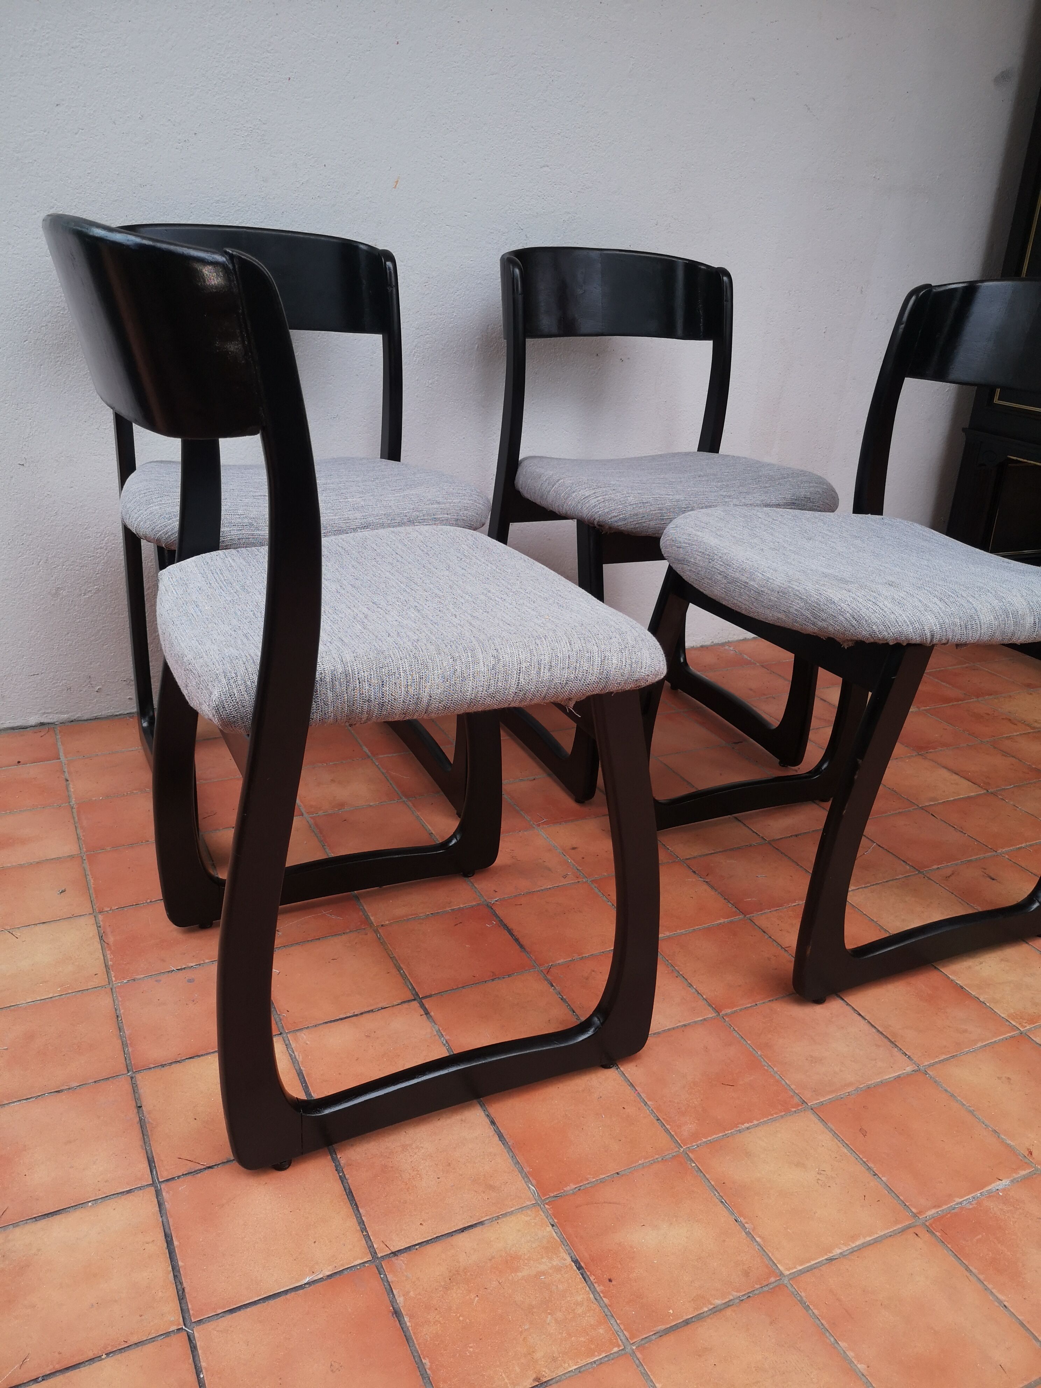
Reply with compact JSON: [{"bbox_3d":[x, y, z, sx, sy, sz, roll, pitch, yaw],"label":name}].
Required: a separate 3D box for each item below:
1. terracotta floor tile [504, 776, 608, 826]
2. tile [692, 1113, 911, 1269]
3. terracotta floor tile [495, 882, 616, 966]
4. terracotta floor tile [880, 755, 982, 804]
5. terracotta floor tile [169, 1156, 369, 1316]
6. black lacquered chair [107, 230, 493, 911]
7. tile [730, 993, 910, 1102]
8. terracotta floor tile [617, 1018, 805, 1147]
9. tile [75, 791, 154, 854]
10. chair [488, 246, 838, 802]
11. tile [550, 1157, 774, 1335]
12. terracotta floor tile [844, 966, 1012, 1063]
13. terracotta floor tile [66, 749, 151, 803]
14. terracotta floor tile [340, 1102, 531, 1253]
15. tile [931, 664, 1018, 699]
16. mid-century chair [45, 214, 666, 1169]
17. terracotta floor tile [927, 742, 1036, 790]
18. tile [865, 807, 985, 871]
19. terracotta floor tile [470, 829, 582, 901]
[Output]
[{"bbox_3d":[0.062,0.168,1.704,0.147,0.012,0.147,-8,25,-25],"label":"terracotta floor tile"},{"bbox_3d":[0.259,0.463,1.011,0.147,0.012,0.147,-8,25,-25],"label":"tile"},{"bbox_3d":[0.058,0.297,1.388,0.147,0.012,0.147,-8,25,-25],"label":"terracotta floor tile"},{"bbox_3d":[0.679,0.152,1.827,0.149,0.012,0.147,-7,25,-25],"label":"terracotta floor tile"},{"bbox_3d":[-0.221,0.458,0.933,0.149,0.012,0.147,-7,25,-25],"label":"terracotta floor tile"},{"bbox_3d":[-0.329,-0.233,1.548,0.464,0.789,0.503,-7,24,-24],"label":"black lacquered chair"},{"bbox_3d":[0.328,0.388,1.194,0.149,0.012,0.147,-7,25,-25],"label":"tile"},{"bbox_3d":[0.191,0.406,1.128,0.149,0.012,0.147,-7,25,-25],"label":"terracotta floor tile"},{"bbox_3d":[-0.551,0.184,1.554,0.149,0.012,0.147,-7,25,-25],"label":"tile"},{"bbox_3d":[0.208,-0.303,1.800,0.450,0.802,0.497,-7,24,-24],"label":"chair"},{"bbox_3d":[0.120,0.478,0.939,0.149,0.012,0.147,-7,25,-25],"label":"tile"},{"bbox_3d":[0.466,0.370,1.259,0.149,0.012,0.147,-7,25,-25],"label":"terracotta floor tile"},{"bbox_3d":[-0.624,0.130,1.693,0.147,0.012,0.147,-8,25,-25],"label":"terracotta floor tile"},{"bbox_3d":[-0.084,0.441,0.998,0.149,0.012,0.147,-7,25,-25],"label":"terracotta floor tile"},{"bbox_3d":[0.962,-0.016,2.289,0.147,0.012,0.147,-8,25,-25],"label":"tile"},{"bbox_3d":[-0.148,-0.024,1.064,0.503,0.789,0.464,-7,25,-25],"label":"mid-century chair"},{"bbox_3d":[0.820,0.132,1.907,0.147,0.012,0.147,-8,25,-25],"label":"terracotta floor tile"},{"bbox_3d":[0.610,0.224,1.650,0.147,0.012,0.147,-8,25,-25],"label":"tile"},{"bbox_3d":[-0.009,0.241,1.513,0.147,0.012,0.147,-8,25,-25],"label":"terracotta floor tile"}]

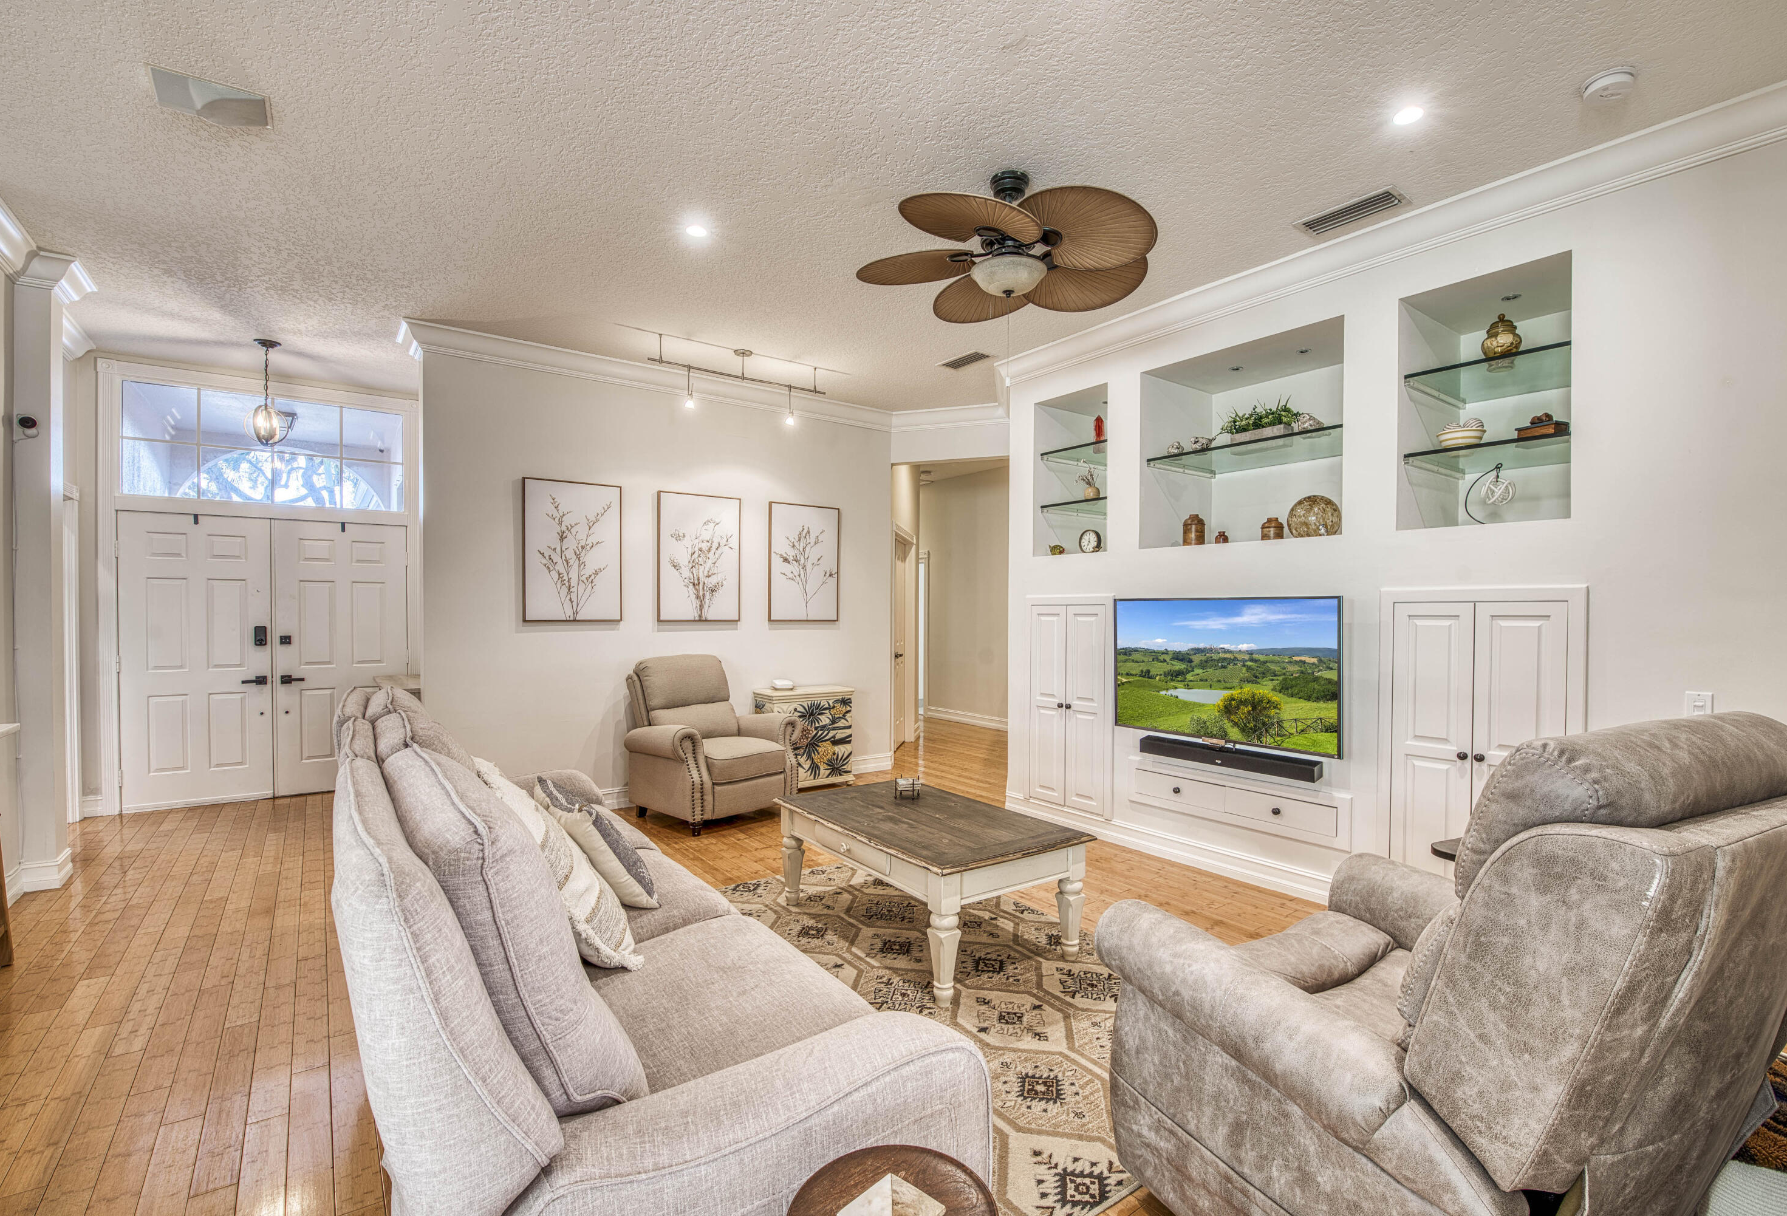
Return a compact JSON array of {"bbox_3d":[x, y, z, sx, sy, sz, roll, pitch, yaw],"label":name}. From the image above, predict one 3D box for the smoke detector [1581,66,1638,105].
[{"bbox_3d":[2.180,-1.591,2.315,0.124,0.045,0.124,0,0,-38],"label":"smoke detector"}]

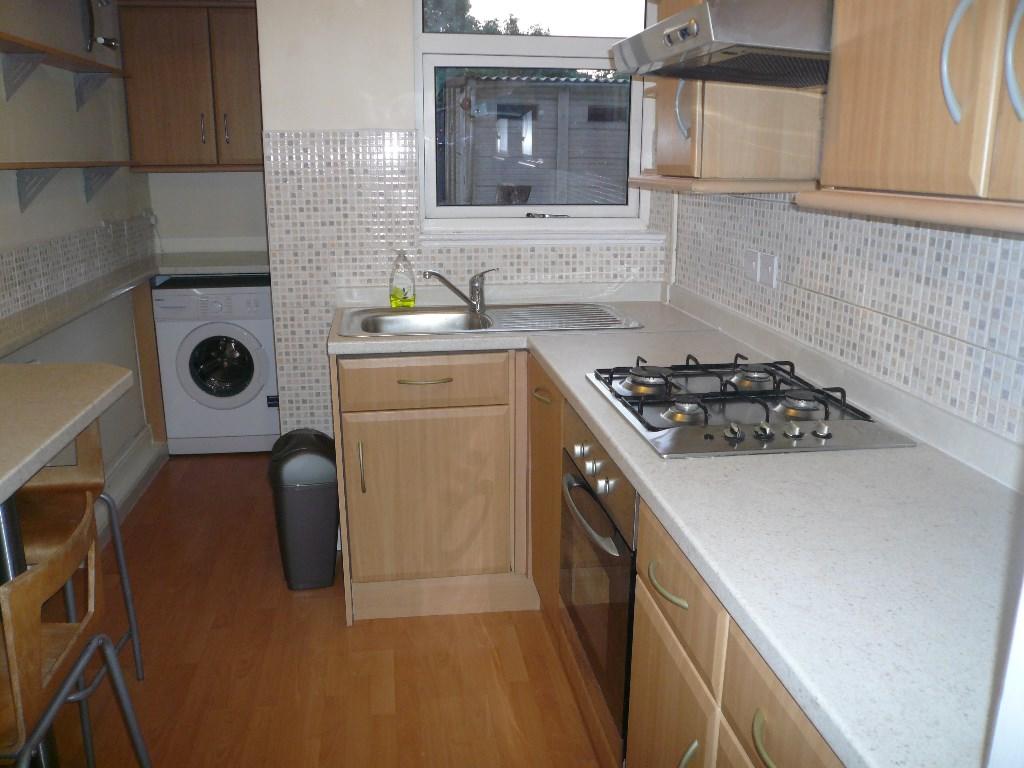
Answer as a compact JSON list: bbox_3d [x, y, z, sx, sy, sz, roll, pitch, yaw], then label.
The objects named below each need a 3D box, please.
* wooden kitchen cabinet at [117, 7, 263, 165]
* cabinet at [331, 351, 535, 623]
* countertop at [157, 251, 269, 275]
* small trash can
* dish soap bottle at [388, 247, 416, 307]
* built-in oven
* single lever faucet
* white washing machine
[{"bbox_3d":[-1.468,-1.450,4.108,0.750,0.734,0.301,-2,16,-8],"label":"wooden kitchen cabinet"},{"bbox_3d":[-0.267,0.267,2.783,0.588,0.886,0.494,-2,16,-8],"label":"cabinet"},{"bbox_3d":[-1.470,-0.610,4.186,0.679,0.041,0.597,-2,16,-8],"label":"countertop"},{"bbox_3d":[-0.702,0.411,2.861,0.257,0.564,0.267,-2,16,-8],"label":"small trash can"},{"bbox_3d":[-0.372,-0.351,2.809,0.088,0.205,0.058,-2,16,-8],"label":"dish soap bottle"},{"bbox_3d":[0.416,0.366,1.833,0.575,0.580,0.605,-2,16,-8],"label":"built-in oven"},{"bbox_3d":[-0.170,-0.314,2.775,0.255,0.155,0.075,-6,17,-22],"label":"single lever faucet"},{"bbox_3d":[-1.444,-0.128,4.291,0.588,0.832,0.564,-2,16,-8],"label":"white washing machine"}]

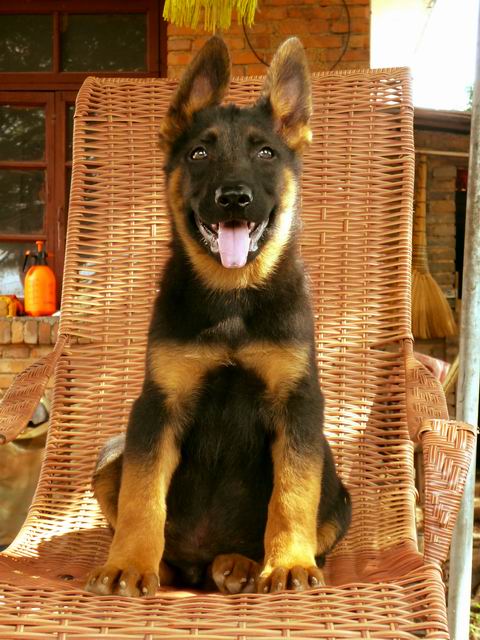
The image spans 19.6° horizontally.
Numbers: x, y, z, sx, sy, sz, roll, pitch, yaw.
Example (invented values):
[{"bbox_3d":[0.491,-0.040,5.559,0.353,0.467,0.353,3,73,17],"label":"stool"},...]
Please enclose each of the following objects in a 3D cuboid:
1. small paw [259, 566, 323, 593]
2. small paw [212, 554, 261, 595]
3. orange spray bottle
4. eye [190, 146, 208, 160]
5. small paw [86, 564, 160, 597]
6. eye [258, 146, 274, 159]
[{"bbox_3d":[0.053,0.274,1.470,0.072,0.034,0.075,0,2,-5],"label":"small paw"},{"bbox_3d":[-0.003,0.271,1.480,0.055,0.045,0.075,0,2,6],"label":"small paw"},{"bbox_3d":[-0.880,-0.181,6.100,0.150,0.330,0.135,0,2,6],"label":"orange spray bottle"},{"bbox_3d":[-0.043,-0.178,1.480,0.019,0.015,0.014,0,2,9],"label":"eye"},{"bbox_3d":[-0.126,0.276,1.470,0.075,0.036,0.075,0,2,11],"label":"small paw"},{"bbox_3d":[0.028,-0.179,1.480,0.018,0.014,0.014,0,2,-6],"label":"eye"}]

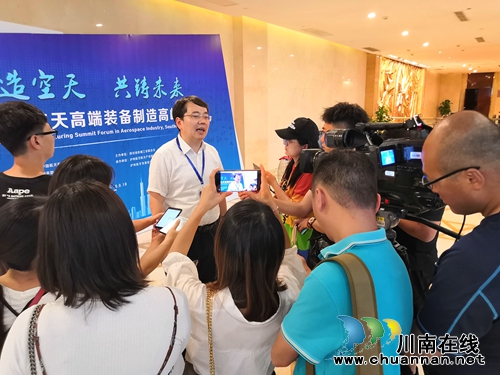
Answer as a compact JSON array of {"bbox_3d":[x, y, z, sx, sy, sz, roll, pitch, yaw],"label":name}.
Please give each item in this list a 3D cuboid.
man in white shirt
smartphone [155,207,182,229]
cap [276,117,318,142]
[{"bbox_3d":[-0.332,0.337,2.340,0.500,1.720,0.320,-9,15,-35],"label":"man in white shirt"},{"bbox_3d":[-0.398,0.155,1.937,0.075,0.012,0.157,12,38,11],"label":"smartphone"},{"bbox_3d":[0.265,-0.316,2.200,0.250,0.150,0.175,-4,12,-12],"label":"cap"}]

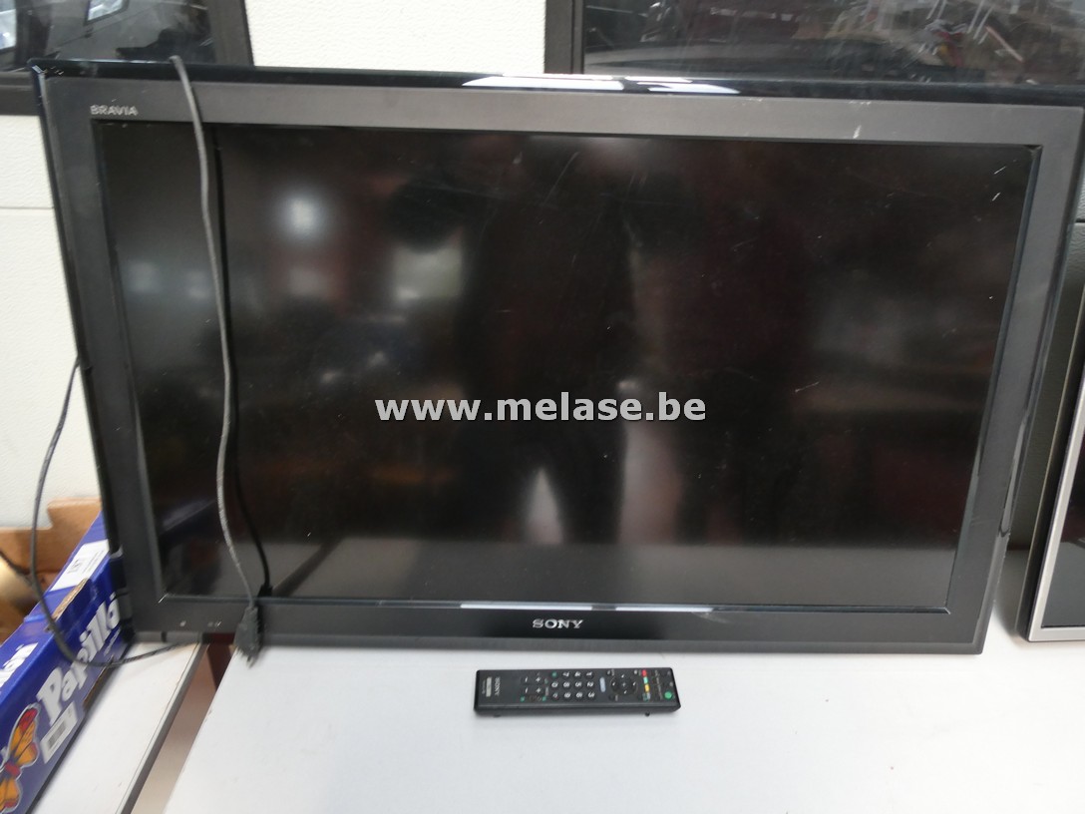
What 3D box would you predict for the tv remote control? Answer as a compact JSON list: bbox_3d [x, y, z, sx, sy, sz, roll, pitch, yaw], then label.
[{"bbox_3d":[0.034,0.285,0.743,0.199,0.020,0.050,0,22,-3],"label":"tv remote control"}]

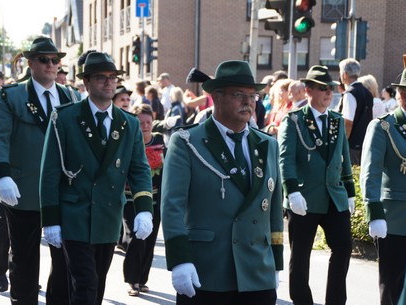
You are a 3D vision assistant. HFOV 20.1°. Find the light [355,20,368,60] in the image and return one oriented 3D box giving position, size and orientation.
[{"bbox_3d":[2.932,-2.097,21.300,0.260,0.750,0.310,4,4,30],"label":"light"}]

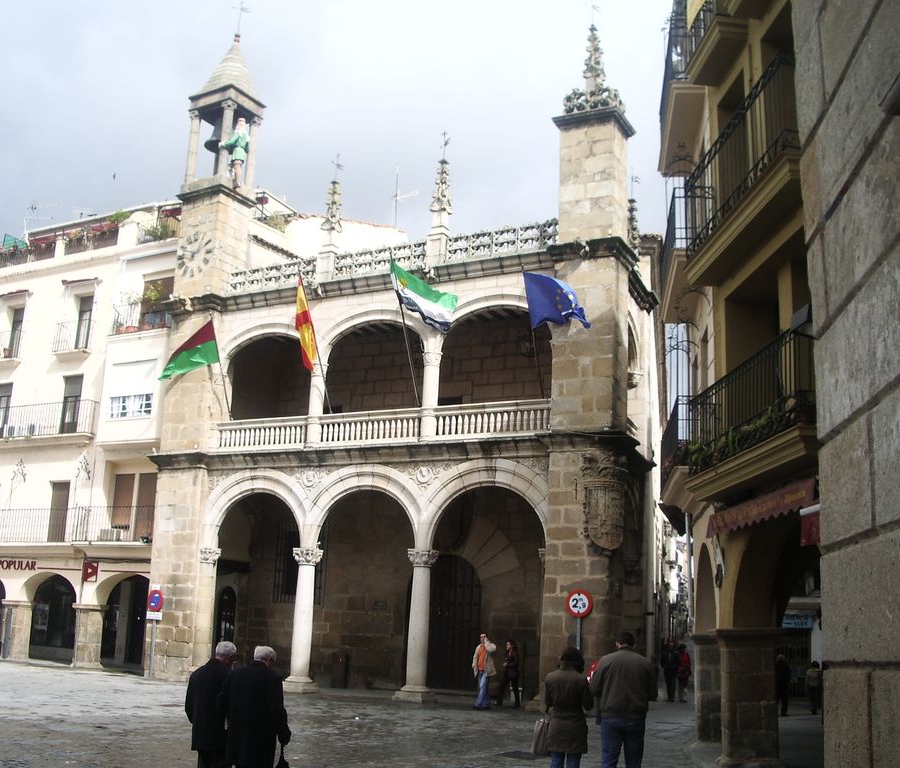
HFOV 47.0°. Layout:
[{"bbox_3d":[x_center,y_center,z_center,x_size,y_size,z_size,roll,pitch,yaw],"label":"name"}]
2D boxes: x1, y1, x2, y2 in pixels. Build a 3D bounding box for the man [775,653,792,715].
[{"bbox_3d":[9.409,8.525,29.295,0.520,1.660,0.380,-2,-15,17],"label":"man"}]

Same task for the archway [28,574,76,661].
[{"bbox_3d":[-13.619,8.082,35.608,2.350,2.937,0.600,-5,-14,32],"label":"archway"}]

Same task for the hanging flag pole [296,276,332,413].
[{"bbox_3d":[-3.947,-1.134,28.938,0.630,4.126,0.450,-5,12,32],"label":"hanging flag pole"}]

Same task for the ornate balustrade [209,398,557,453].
[{"bbox_3d":[-2.304,1.232,28.438,11.277,0.873,0.320,-5,-14,32],"label":"ornate balustrade"}]

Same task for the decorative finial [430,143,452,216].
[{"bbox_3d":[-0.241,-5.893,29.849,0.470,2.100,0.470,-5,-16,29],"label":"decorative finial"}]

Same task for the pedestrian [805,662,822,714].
[{"bbox_3d":[10.235,8.547,29.146,0.480,1.451,0.340,2,-12,3],"label":"pedestrian"}]

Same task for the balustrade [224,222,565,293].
[{"bbox_3d":[-2.075,-3.469,29.369,11.360,0.757,0.320,-5,-14,32],"label":"balustrade"}]

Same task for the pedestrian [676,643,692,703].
[{"bbox_3d":[6.654,8.198,29.489,0.480,1.620,0.350,-2,-14,19],"label":"pedestrian"}]

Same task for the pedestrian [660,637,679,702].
[{"bbox_3d":[6.274,8.106,29.504,0.520,1.750,0.350,-2,-14,19],"label":"pedestrian"}]

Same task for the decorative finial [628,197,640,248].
[{"bbox_3d":[5.658,-4.948,31.738,0.450,1.780,0.450,-5,-16,29],"label":"decorative finial"}]

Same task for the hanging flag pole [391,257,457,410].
[{"bbox_3d":[-0.442,-1.458,26.876,1.826,4.143,0.600,-5,10,32],"label":"hanging flag pole"}]

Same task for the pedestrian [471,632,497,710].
[{"bbox_3d":[0.831,6.895,24.876,0.620,1.753,0.420,-2,-12,18],"label":"pedestrian"}]

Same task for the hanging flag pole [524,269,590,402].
[{"bbox_3d":[2.740,-1.241,25.202,1.550,3.000,1.200,-5,-15,29],"label":"hanging flag pole"}]

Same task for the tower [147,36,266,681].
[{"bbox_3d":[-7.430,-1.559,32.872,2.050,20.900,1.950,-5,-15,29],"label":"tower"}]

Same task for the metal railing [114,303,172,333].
[{"bbox_3d":[-10.110,-2.100,34.241,2.550,1.000,0.700,-5,-16,29],"label":"metal railing"}]

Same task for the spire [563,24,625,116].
[{"bbox_3d":[3.882,-8.360,27.722,1.380,2.650,1.050,-5,-15,29],"label":"spire"}]

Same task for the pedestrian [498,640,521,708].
[{"bbox_3d":[1.444,7.010,25.187,0.550,1.600,0.450,8,-15,-22],"label":"pedestrian"}]

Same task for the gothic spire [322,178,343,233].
[{"bbox_3d":[-3.588,-5.423,31.646,0.450,1.780,0.450,-5,-16,29],"label":"gothic spire"}]

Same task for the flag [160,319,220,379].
[{"bbox_3d":[-7.867,-1.034,31.287,1.900,1.800,0.450,-2,-15,17],"label":"flag"}]

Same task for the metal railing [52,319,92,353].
[{"bbox_3d":[-12.954,-1.587,35.742,1.500,1.040,0.400,-5,-15,29],"label":"metal railing"}]

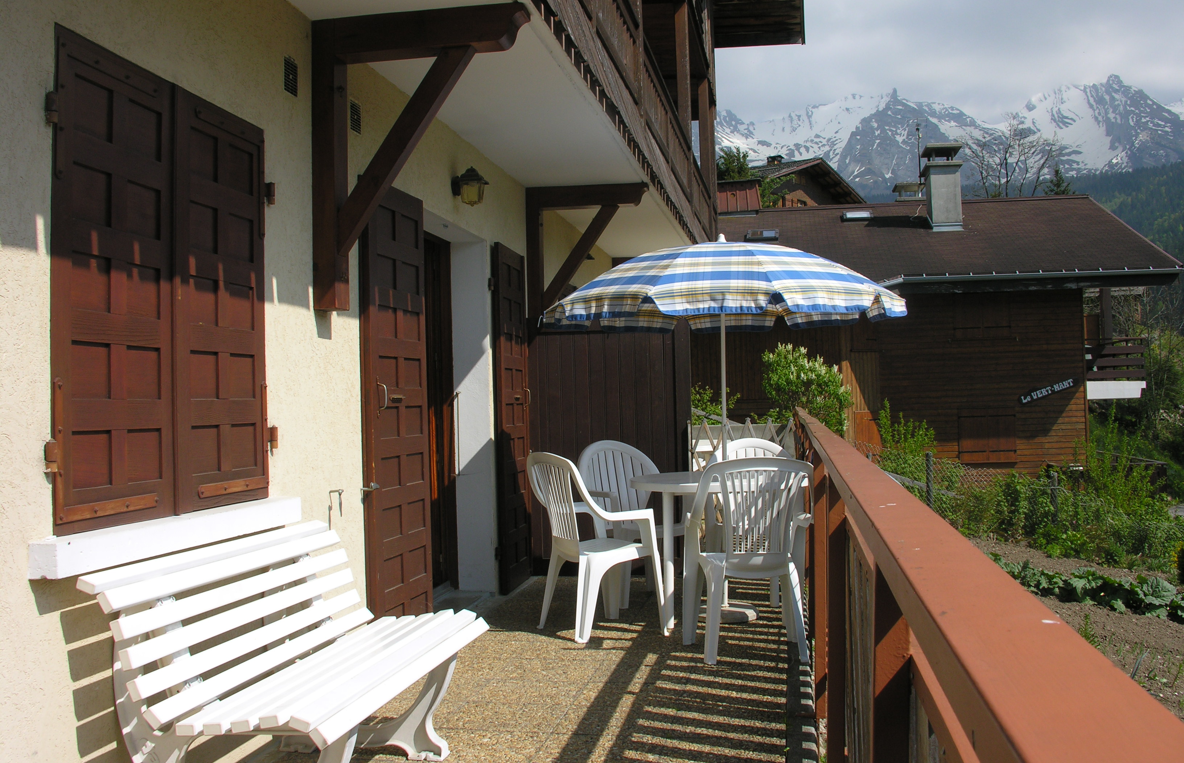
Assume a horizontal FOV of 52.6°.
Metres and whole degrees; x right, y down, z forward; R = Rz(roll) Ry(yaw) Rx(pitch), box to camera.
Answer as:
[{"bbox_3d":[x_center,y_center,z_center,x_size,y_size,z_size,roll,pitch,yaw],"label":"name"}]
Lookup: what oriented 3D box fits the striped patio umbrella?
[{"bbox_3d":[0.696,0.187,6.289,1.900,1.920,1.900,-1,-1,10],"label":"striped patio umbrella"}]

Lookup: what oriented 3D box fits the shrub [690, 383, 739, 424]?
[{"bbox_3d":[1.675,0.427,17.000,1.000,1.050,0.950,-1,-1,10],"label":"shrub"}]

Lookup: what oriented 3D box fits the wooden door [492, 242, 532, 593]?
[{"bbox_3d":[-0.492,0.221,7.416,0.040,2.080,0.740,-1,-1,10],"label":"wooden door"}]

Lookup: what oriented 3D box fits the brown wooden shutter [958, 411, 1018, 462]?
[{"bbox_3d":[8.433,1.182,25.500,1.220,1.120,0.060,-1,-1,10],"label":"brown wooden shutter"}]

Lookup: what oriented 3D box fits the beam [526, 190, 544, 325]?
[{"bbox_3d":[-0.385,-0.797,8.115,0.090,1.030,0.140,-1,-1,10],"label":"beam"}]

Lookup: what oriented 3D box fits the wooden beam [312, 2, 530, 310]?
[{"bbox_3d":[-0.620,-0.821,4.473,0.835,1.085,0.130,-1,-1,10],"label":"wooden beam"}]

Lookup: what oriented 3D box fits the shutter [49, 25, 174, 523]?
[{"bbox_3d":[-1.254,-0.243,3.147,0.035,1.235,0.565,-1,-1,10],"label":"shutter"}]

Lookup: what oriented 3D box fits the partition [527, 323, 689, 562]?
[{"bbox_3d":[0.115,0.445,7.943,1.070,1.650,0.080,-1,-1,10],"label":"partition"}]

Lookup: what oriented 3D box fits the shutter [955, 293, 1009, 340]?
[{"bbox_3d":[8.325,-1.448,25.500,1.200,1.080,0.060,-1,-1,10],"label":"shutter"}]

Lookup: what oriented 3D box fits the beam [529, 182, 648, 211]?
[{"bbox_3d":[-0.026,-1.240,8.064,0.830,0.150,0.140,-1,-1,10],"label":"beam"}]

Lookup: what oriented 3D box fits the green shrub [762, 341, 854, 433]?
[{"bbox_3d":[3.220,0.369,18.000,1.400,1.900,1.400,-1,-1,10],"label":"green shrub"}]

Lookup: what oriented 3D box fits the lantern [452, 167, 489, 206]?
[{"bbox_3d":[-0.639,-0.986,6.356,0.180,0.210,0.155,-1,-1,10],"label":"lantern"}]

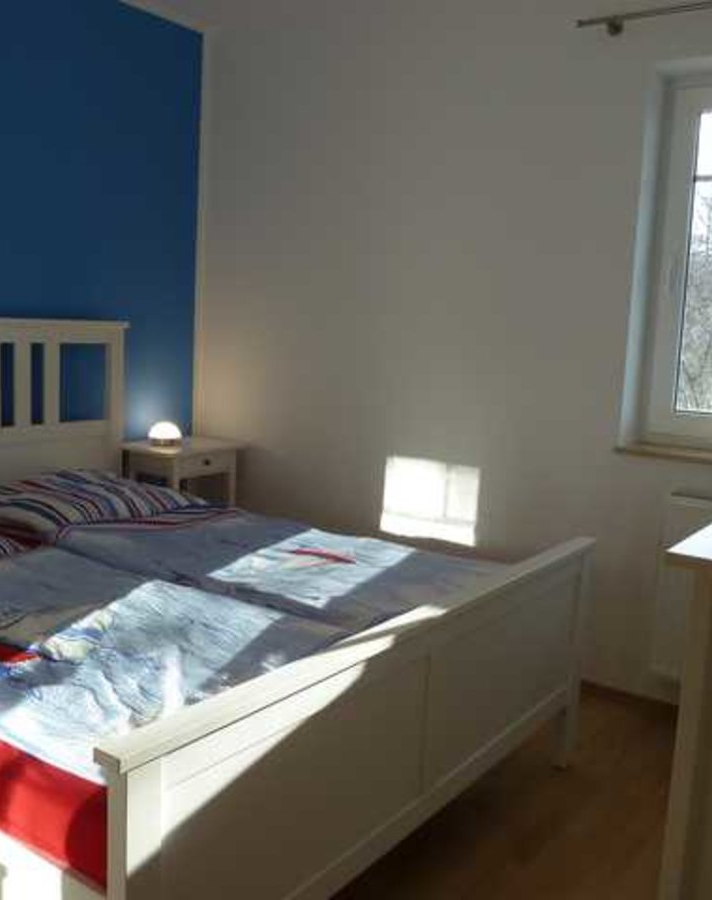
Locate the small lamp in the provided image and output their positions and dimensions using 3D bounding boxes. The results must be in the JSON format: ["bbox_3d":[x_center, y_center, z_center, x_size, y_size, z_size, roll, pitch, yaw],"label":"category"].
[{"bbox_3d":[-0.832,-0.075,3.796,0.148,0.108,0.148,3,8,0],"label":"small lamp"}]

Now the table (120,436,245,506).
[{"bbox_3d":[-0.767,0.331,3.869,0.355,0.700,0.445,8,10,36],"label":"table"}]

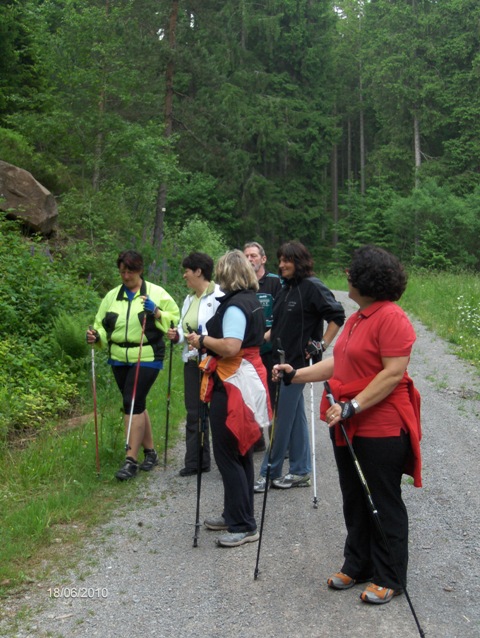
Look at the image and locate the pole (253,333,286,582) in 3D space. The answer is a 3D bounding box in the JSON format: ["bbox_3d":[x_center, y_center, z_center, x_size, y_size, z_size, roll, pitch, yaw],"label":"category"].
[{"bbox_3d":[0.131,0.679,3.892,0.050,1.181,0.050,5,4,-10],"label":"pole"}]

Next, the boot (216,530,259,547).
[{"bbox_3d":[-0.008,1.219,4.640,0.265,0.110,0.100,-2,5,-25],"label":"boot"}]

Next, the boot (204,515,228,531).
[{"bbox_3d":[-0.090,1.198,4.890,0.265,0.110,0.100,-1,5,-16],"label":"boot"}]

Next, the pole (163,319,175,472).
[{"bbox_3d":[-0.512,0.552,5.827,0.045,1.091,0.045,2,5,-10],"label":"pole"}]

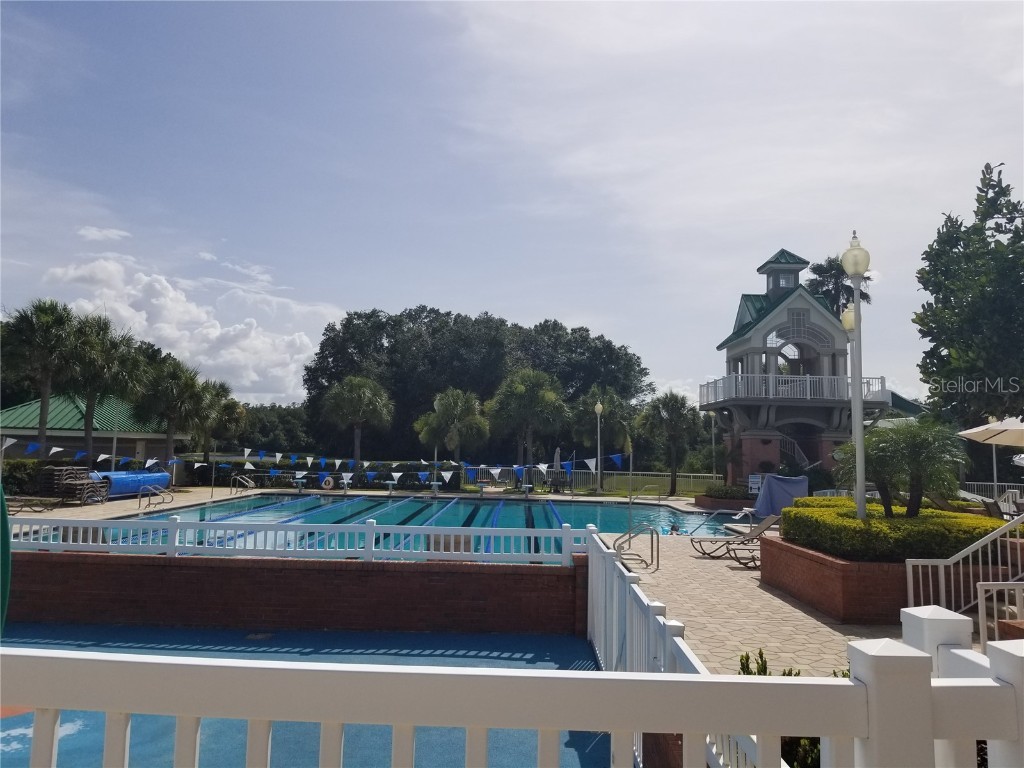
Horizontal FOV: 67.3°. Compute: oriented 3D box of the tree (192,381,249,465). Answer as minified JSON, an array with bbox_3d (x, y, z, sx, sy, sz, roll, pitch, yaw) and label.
[{"bbox_3d":[-16.339,2.606,43.110,3.130,5.850,3.130,1,-5,1],"label":"tree"}]

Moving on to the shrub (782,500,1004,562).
[{"bbox_3d":[6.150,2.399,12.780,3.100,0.560,5.000,1,-5,1],"label":"shrub"}]

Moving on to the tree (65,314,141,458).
[{"bbox_3d":[-17.872,0.832,33.230,3.509,7.758,3.509,1,-5,1],"label":"tree"}]

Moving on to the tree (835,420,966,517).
[{"bbox_3d":[6.509,1.650,12.842,2.208,2.080,2.208,1,-5,1],"label":"tree"}]

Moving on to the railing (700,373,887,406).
[{"bbox_3d":[14.104,0.480,40.063,7.110,1.240,7.000,1,-5,1],"label":"railing"}]

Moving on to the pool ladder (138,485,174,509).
[{"bbox_3d":[-11.970,3.816,25.883,0.860,0.791,0.560,1,-5,1],"label":"pool ladder"}]

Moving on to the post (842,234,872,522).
[{"bbox_3d":[5.307,0.123,11.778,0.430,5.040,0.430,1,-5,1],"label":"post"}]

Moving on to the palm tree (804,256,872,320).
[{"bbox_3d":[18.372,-0.510,43.033,3.841,13.729,3.841,1,-5,1],"label":"palm tree"}]

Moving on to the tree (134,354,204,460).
[{"bbox_3d":[-16.773,1.792,37.664,3.410,6.510,3.410,1,-5,1],"label":"tree"}]

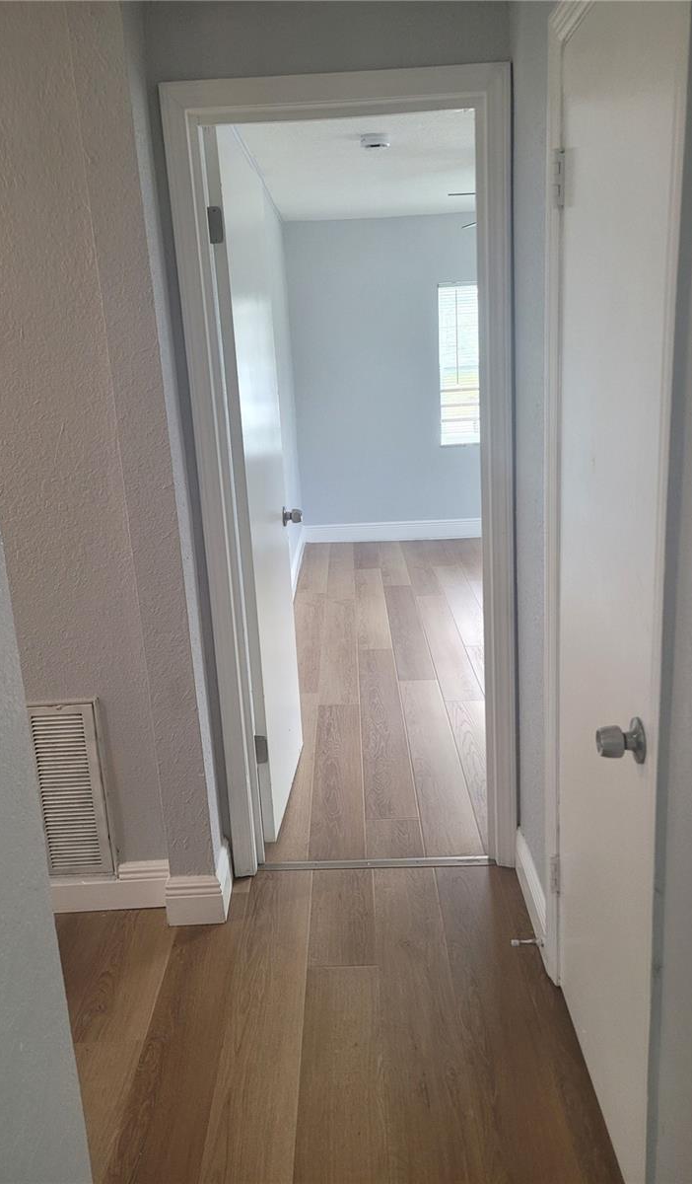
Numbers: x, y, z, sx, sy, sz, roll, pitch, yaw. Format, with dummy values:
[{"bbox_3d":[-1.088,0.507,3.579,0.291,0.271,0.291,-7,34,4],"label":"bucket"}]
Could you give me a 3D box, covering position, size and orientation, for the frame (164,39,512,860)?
[{"bbox_3d":[0.029,-0.211,2.414,0.824,2.113,0.130,-3,15,1],"label":"frame"}]

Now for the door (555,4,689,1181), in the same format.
[{"bbox_3d":[0.464,0.047,1.550,0.040,2.000,0.600,-3,15,1],"label":"door"}]

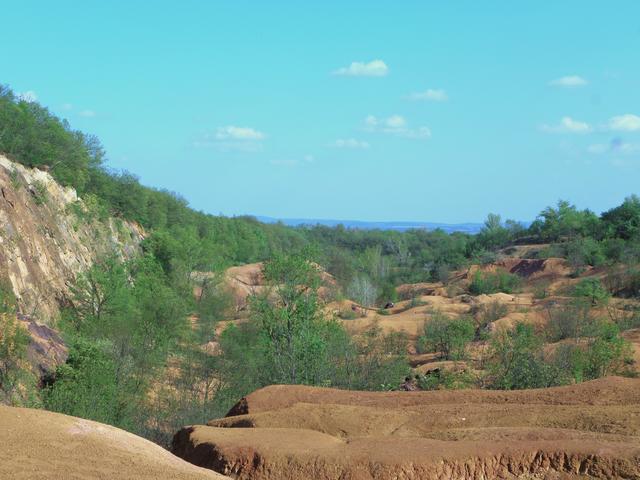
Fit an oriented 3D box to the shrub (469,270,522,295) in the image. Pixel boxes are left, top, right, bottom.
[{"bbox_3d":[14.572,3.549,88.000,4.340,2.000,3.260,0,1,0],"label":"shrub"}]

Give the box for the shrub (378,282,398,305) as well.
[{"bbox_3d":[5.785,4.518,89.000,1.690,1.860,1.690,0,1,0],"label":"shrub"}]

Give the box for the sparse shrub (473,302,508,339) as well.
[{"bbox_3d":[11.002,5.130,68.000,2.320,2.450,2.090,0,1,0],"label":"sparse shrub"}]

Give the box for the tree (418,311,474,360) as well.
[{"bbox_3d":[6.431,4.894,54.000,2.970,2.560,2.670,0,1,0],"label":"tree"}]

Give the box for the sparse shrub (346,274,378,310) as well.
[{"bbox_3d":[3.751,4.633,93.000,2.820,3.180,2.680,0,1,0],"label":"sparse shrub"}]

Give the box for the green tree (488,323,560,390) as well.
[{"bbox_3d":[8.927,5.085,46.000,3.140,2.970,2.830,0,1,0],"label":"green tree"}]

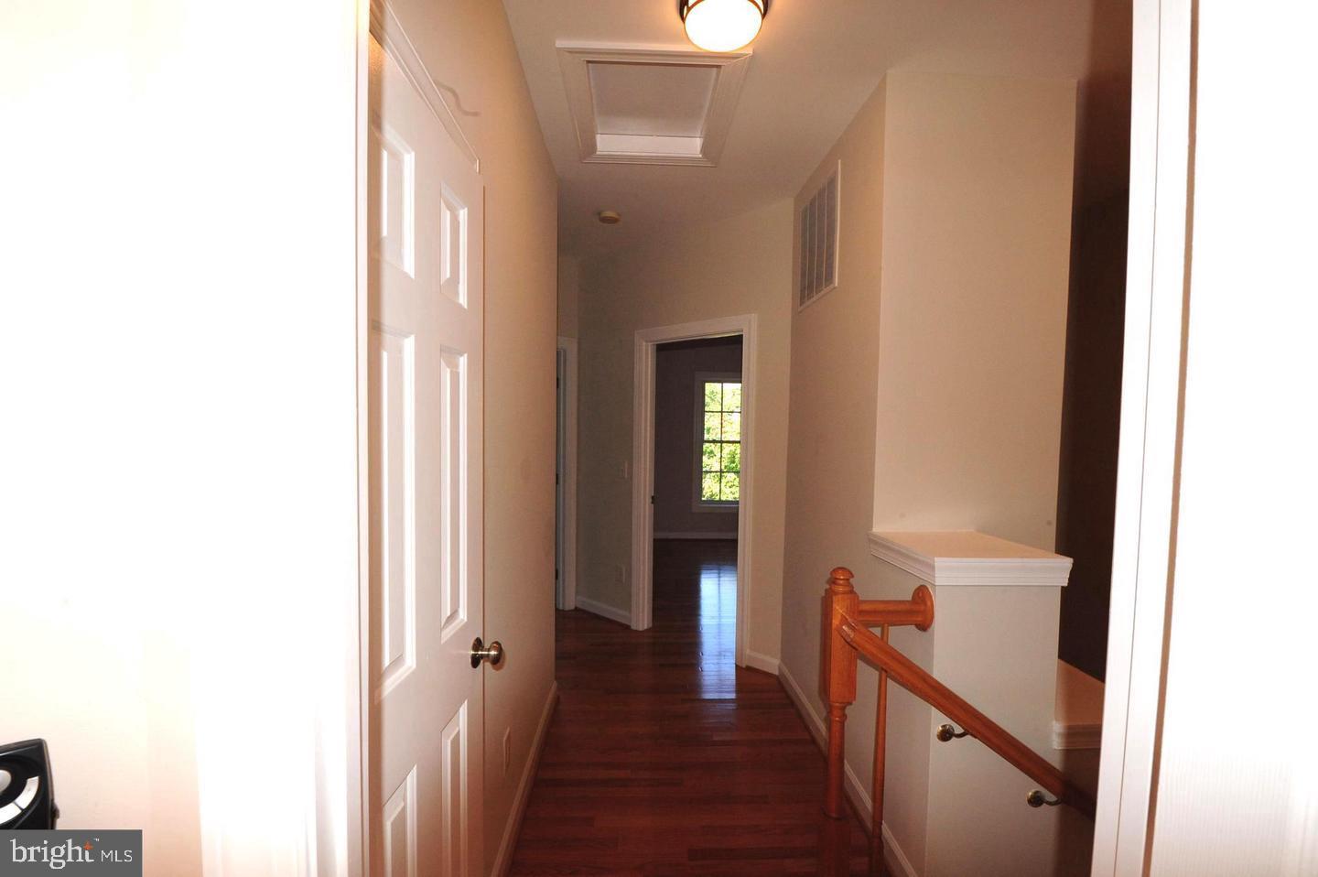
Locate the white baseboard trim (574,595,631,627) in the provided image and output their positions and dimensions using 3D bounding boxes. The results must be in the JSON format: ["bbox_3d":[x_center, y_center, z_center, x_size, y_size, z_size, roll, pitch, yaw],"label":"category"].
[{"bbox_3d":[-0.416,1.297,4.131,0.600,0.093,0.017,2,2,41],"label":"white baseboard trim"}]

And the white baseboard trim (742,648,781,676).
[{"bbox_3d":[0.615,1.338,3.240,0.215,0.097,0.017,2,2,41],"label":"white baseboard trim"}]

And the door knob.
[{"bbox_3d":[-0.382,0.484,1.234,0.061,0.066,0.066,1,2,2],"label":"door knob"}]

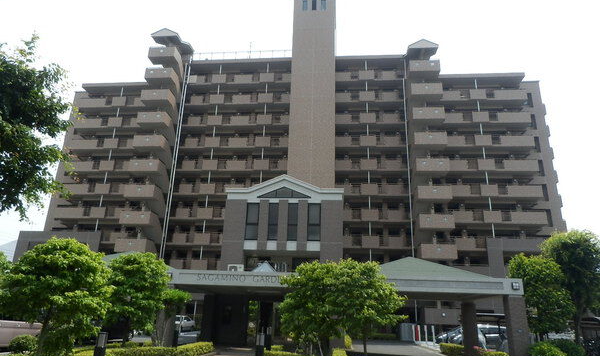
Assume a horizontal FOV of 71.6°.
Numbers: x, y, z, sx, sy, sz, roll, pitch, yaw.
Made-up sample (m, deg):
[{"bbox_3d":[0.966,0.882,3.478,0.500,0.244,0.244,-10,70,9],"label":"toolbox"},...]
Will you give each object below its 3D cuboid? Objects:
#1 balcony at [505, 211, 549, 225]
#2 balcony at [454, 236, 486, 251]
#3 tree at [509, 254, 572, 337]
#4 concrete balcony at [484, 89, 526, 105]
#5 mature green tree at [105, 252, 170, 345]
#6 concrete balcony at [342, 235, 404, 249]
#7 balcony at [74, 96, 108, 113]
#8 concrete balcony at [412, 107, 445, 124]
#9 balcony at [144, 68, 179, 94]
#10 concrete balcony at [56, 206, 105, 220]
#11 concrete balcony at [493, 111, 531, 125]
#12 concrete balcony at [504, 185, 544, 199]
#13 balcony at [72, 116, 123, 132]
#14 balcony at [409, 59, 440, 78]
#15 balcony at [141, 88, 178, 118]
[{"bbox_3d":[22.791,4.317,42.640,4.100,1.270,1.550,0,-19,6],"label":"balcony"},{"bbox_3d":[17.317,6.869,42.387,2.843,1.241,1.300,0,-19,5],"label":"balcony"},{"bbox_3d":[11.691,6.135,20.021,2.750,4.892,2.750,0,-18,6],"label":"tree"},{"bbox_3d":[23.616,-9.129,47.462,3.770,1.300,1.300,0,-18,5],"label":"concrete balcony"},{"bbox_3d":[-5.802,4.339,14.544,2.550,3.460,2.500,0,-19,6],"label":"mature green tree"},{"bbox_3d":[7.745,6.872,43.696,6.600,1.350,1.400,0,-19,6],"label":"concrete balcony"},{"bbox_3d":[-25.411,-9.030,51.852,3.338,1.163,1.300,0,-19,5],"label":"balcony"},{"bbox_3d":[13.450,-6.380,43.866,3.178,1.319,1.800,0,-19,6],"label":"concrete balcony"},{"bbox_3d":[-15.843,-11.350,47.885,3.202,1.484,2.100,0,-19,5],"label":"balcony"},{"bbox_3d":[-24.965,4.203,48.036,6.450,1.300,1.400,0,-19,6],"label":"concrete balcony"},{"bbox_3d":[23.886,-6.675,47.096,3.796,1.211,1.200,0,-18,6],"label":"concrete balcony"},{"bbox_3d":[23.372,1.596,43.602,3.381,1.198,1.300,0,-19,5],"label":"concrete balcony"},{"bbox_3d":[-24.450,-6.427,50.966,6.200,1.300,1.300,0,-18,5],"label":"balcony"},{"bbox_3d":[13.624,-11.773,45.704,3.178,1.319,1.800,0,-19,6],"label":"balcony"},{"bbox_3d":[-16.067,-8.832,47.497,3.100,1.370,2.400,0,-18,5],"label":"balcony"}]

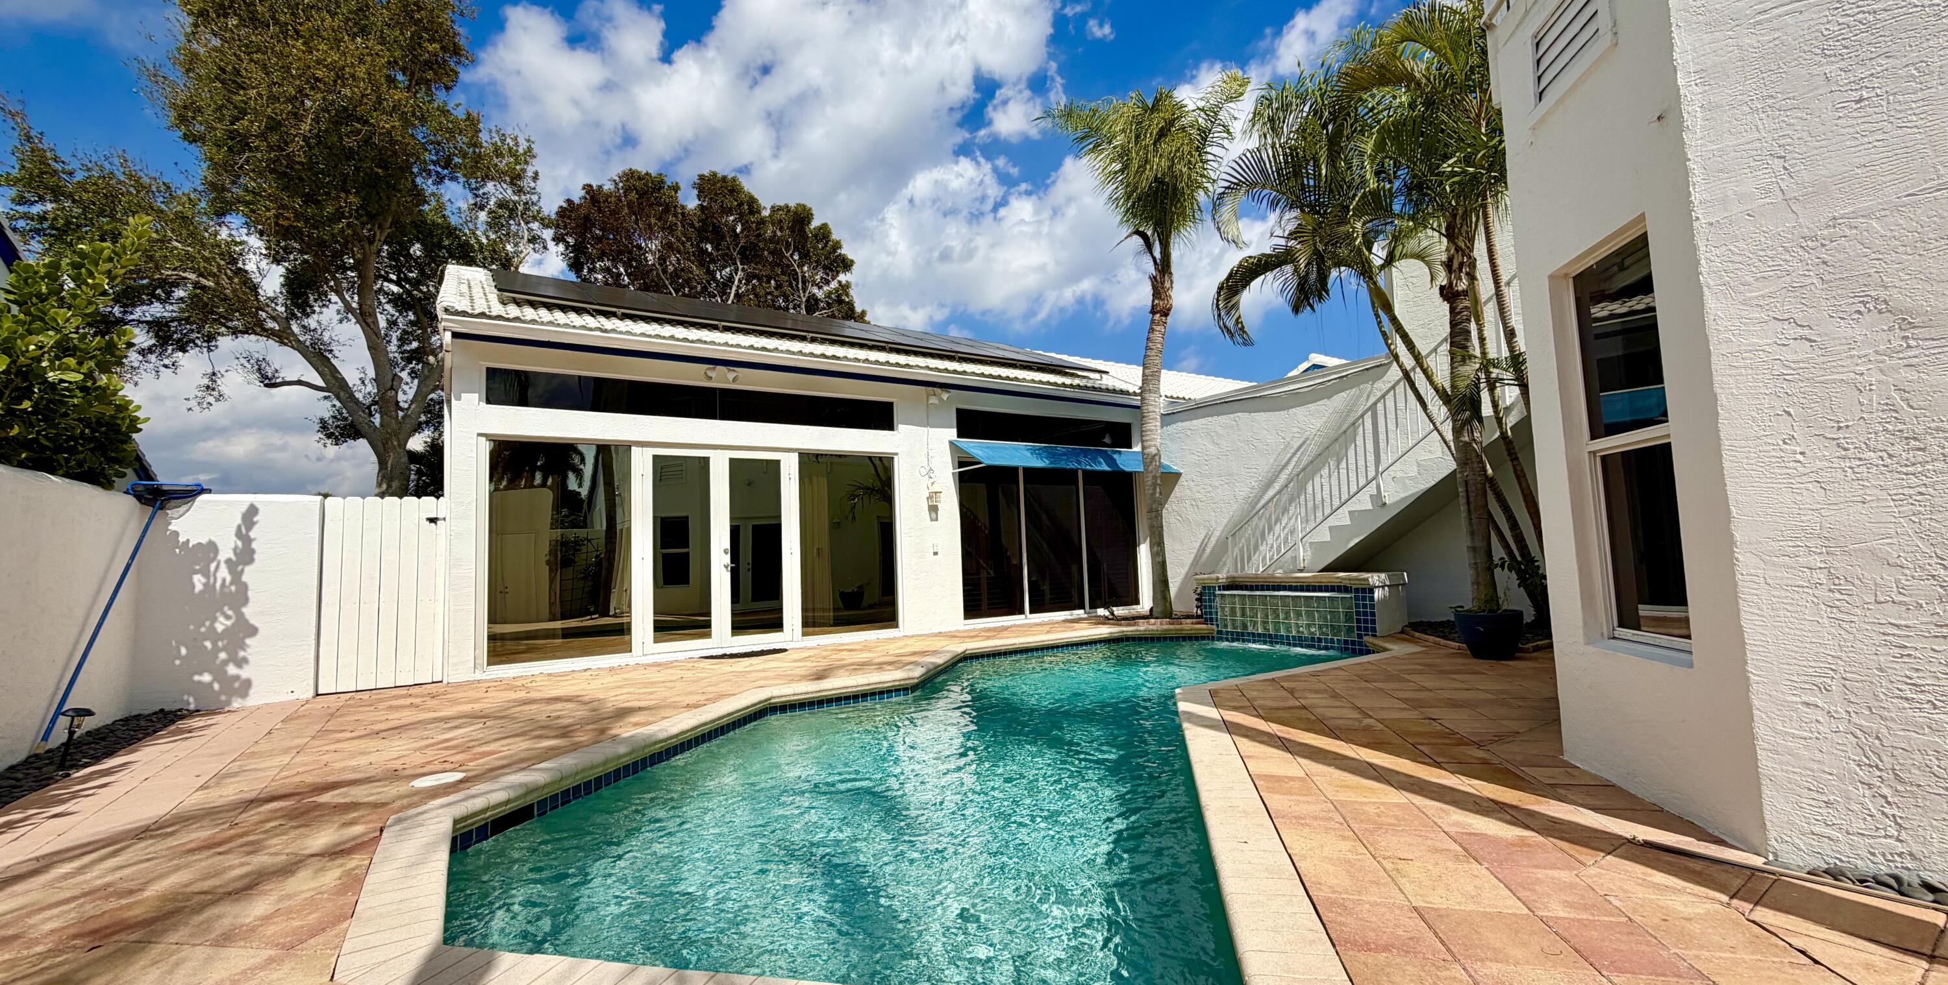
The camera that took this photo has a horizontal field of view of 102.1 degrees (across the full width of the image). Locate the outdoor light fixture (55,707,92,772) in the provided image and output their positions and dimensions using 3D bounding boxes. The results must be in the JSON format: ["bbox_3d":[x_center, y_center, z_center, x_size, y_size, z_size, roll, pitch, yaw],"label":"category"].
[{"bbox_3d":[-5.047,1.373,4.392,0.135,0.335,0.135,5,-4,1],"label":"outdoor light fixture"}]

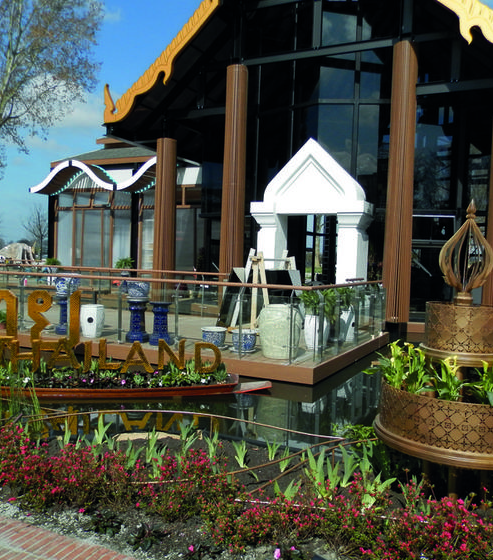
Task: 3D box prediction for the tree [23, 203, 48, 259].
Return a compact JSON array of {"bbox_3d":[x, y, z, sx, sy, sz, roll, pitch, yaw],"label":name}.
[{"bbox_3d":[-23.678,-5.460,62.000,4.200,7.000,4.200,3,3,27],"label":"tree"}]

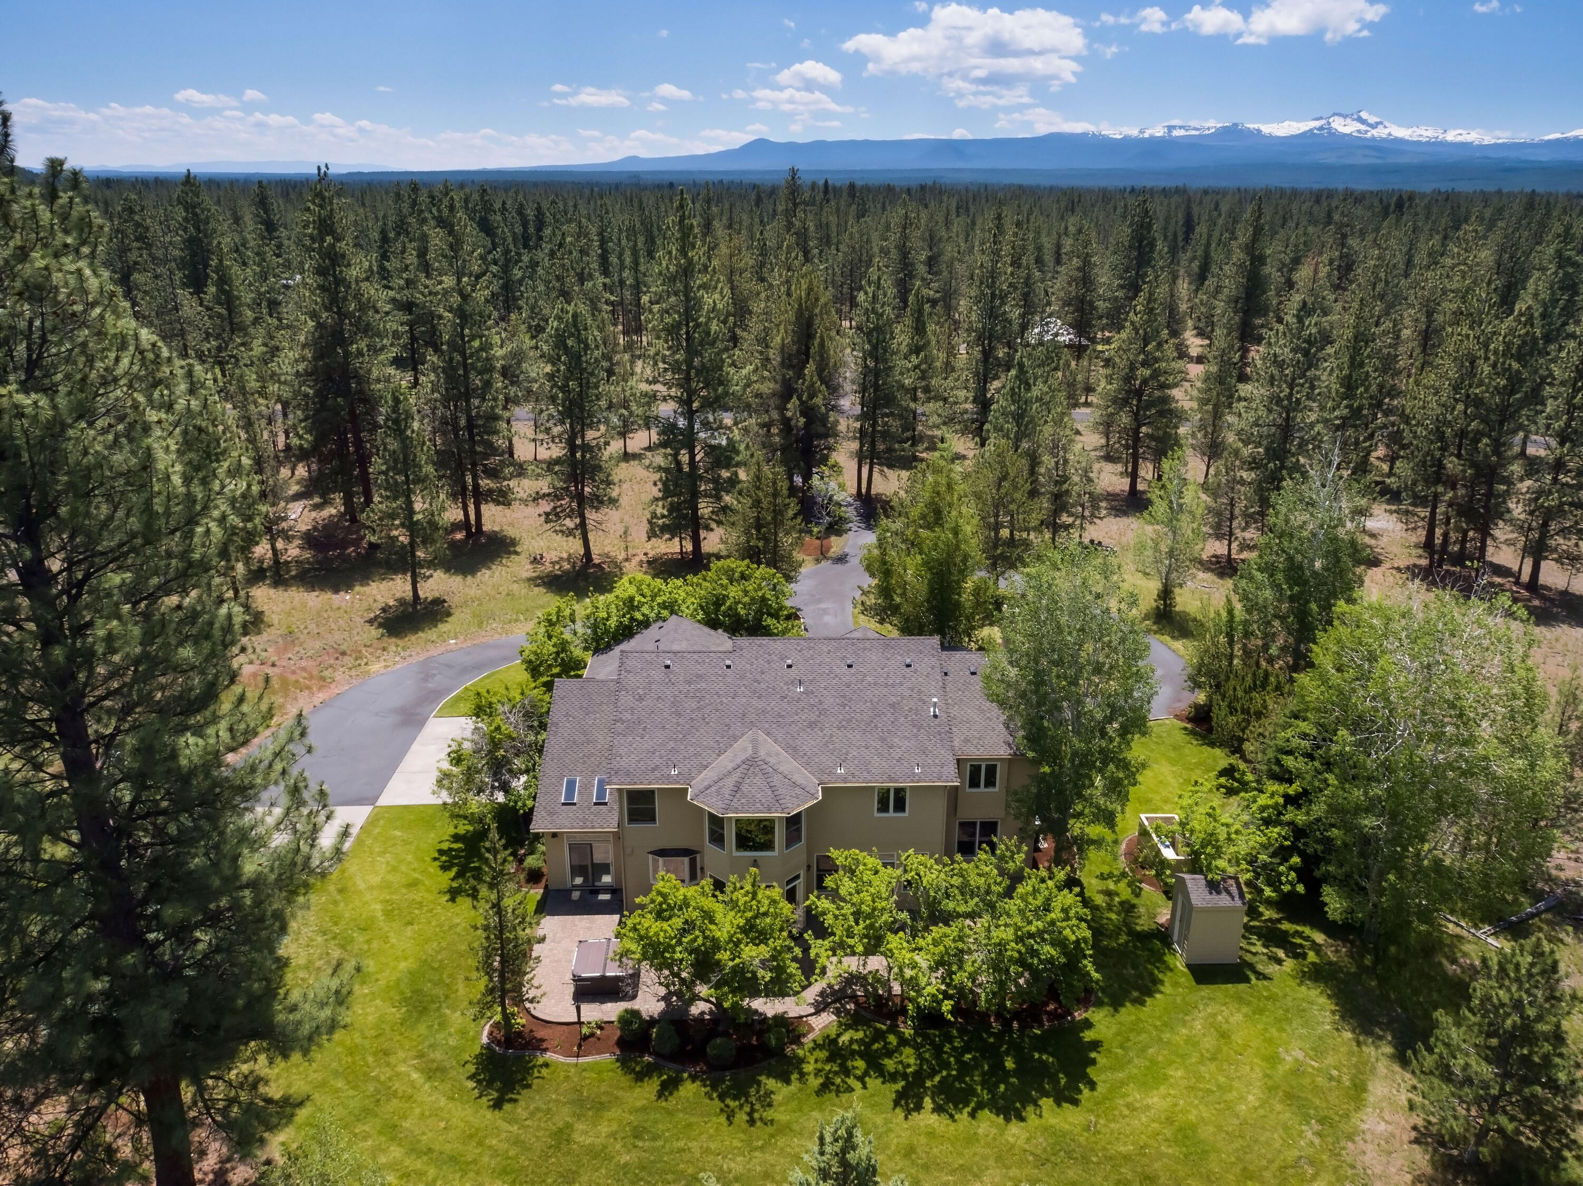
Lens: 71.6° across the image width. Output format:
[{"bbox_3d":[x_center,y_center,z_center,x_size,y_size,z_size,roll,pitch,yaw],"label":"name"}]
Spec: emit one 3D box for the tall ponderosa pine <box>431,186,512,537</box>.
[{"bbox_3d":[-24.054,-16.452,81.301,6.400,25.680,6.400,1,21,0],"label":"tall ponderosa pine"}]

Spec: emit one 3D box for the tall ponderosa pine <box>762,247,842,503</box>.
[{"bbox_3d":[1.102,-18.130,94.110,6.400,21.720,6.200,0,20,0],"label":"tall ponderosa pine"}]

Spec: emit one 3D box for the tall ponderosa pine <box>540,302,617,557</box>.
[{"bbox_3d":[-15.323,-11.318,78.809,5.500,19.390,5.400,0,20,0],"label":"tall ponderosa pine"}]

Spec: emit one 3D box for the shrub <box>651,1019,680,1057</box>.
[{"bbox_3d":[-4.180,14.627,36.192,0.970,1.250,0.970,0,21,0],"label":"shrub"}]

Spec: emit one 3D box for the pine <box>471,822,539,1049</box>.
[{"bbox_3d":[-9.200,11.090,35.149,2.050,8.600,2.050,0,21,0],"label":"pine"}]

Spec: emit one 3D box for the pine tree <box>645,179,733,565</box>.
[{"bbox_3d":[-6.885,-14.238,75.700,6.500,25.810,6.500,1,21,0],"label":"pine tree"}]

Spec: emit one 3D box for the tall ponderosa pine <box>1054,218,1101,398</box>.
[{"bbox_3d":[39.111,-39.459,149.052,6.600,21.710,6.600,1,21,0],"label":"tall ponderosa pine"}]

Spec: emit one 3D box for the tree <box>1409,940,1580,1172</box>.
[{"bbox_3d":[19.688,12.848,30.457,5.000,7.970,5.000,0,20,0],"label":"tree"}]

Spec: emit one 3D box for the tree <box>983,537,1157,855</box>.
[{"bbox_3d":[11.007,4.812,43.114,6.400,14.170,6.200,0,20,0],"label":"tree"}]

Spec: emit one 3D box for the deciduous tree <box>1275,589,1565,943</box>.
[{"bbox_3d":[22.900,6.439,40.536,9.700,13.400,9.500,0,21,0],"label":"deciduous tree"}]

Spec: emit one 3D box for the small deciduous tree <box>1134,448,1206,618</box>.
[{"bbox_3d":[24.150,-3.785,69.716,4.600,11.030,4.600,1,21,0],"label":"small deciduous tree"}]

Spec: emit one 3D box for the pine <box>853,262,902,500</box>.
[{"bbox_3d":[7.331,-18.353,96.355,4.200,20.640,4.200,0,20,0],"label":"pine"}]

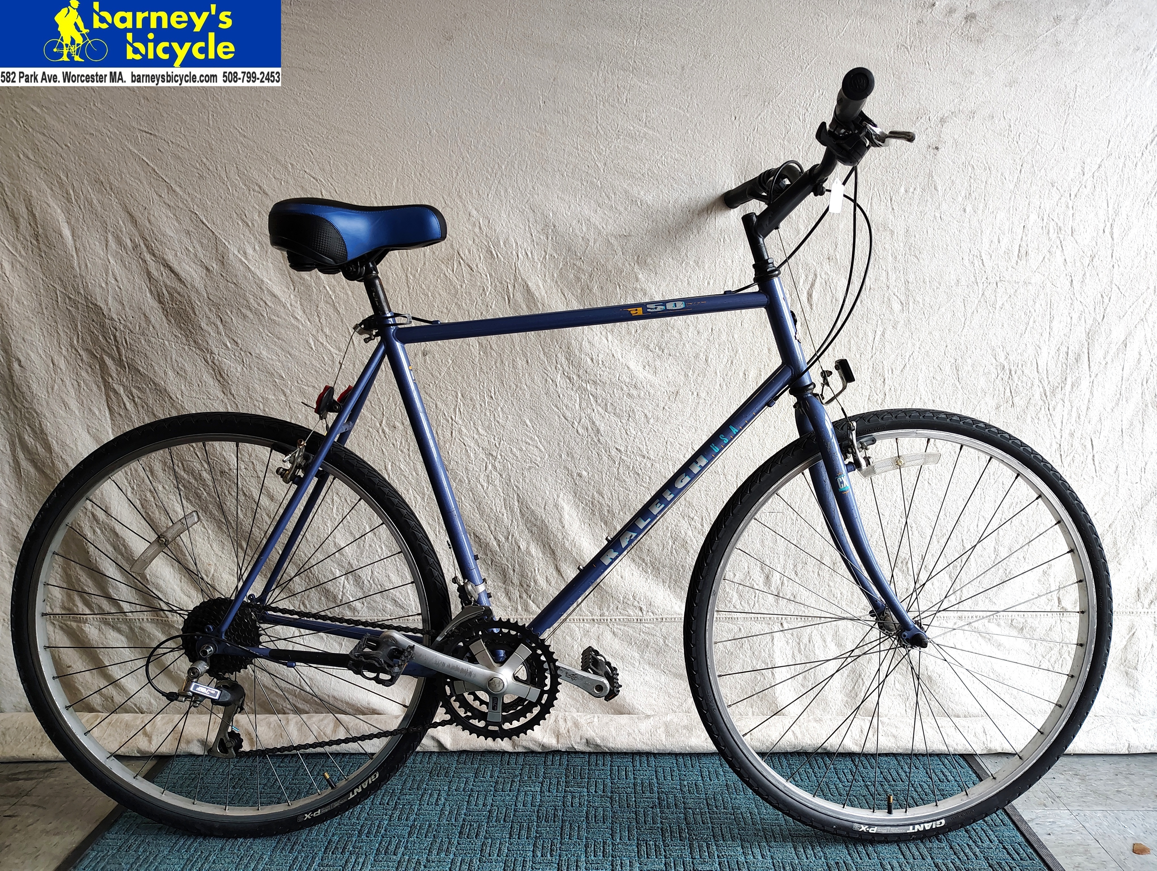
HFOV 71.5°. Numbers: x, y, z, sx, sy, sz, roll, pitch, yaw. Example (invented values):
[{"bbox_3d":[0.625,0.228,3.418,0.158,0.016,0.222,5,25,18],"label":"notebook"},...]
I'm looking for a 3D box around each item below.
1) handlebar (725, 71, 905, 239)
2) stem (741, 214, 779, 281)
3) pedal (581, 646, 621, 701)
[{"bbox_3d":[0.342,-0.364,1.210,0.150,0.136,0.610,0,4,-3],"label":"handlebar"},{"bbox_3d":[0.273,-0.284,1.211,0.044,0.102,0.041,-19,5,-2],"label":"stem"},{"bbox_3d":[0.040,0.418,1.417,0.027,0.074,0.090,-38,4,4],"label":"pedal"}]

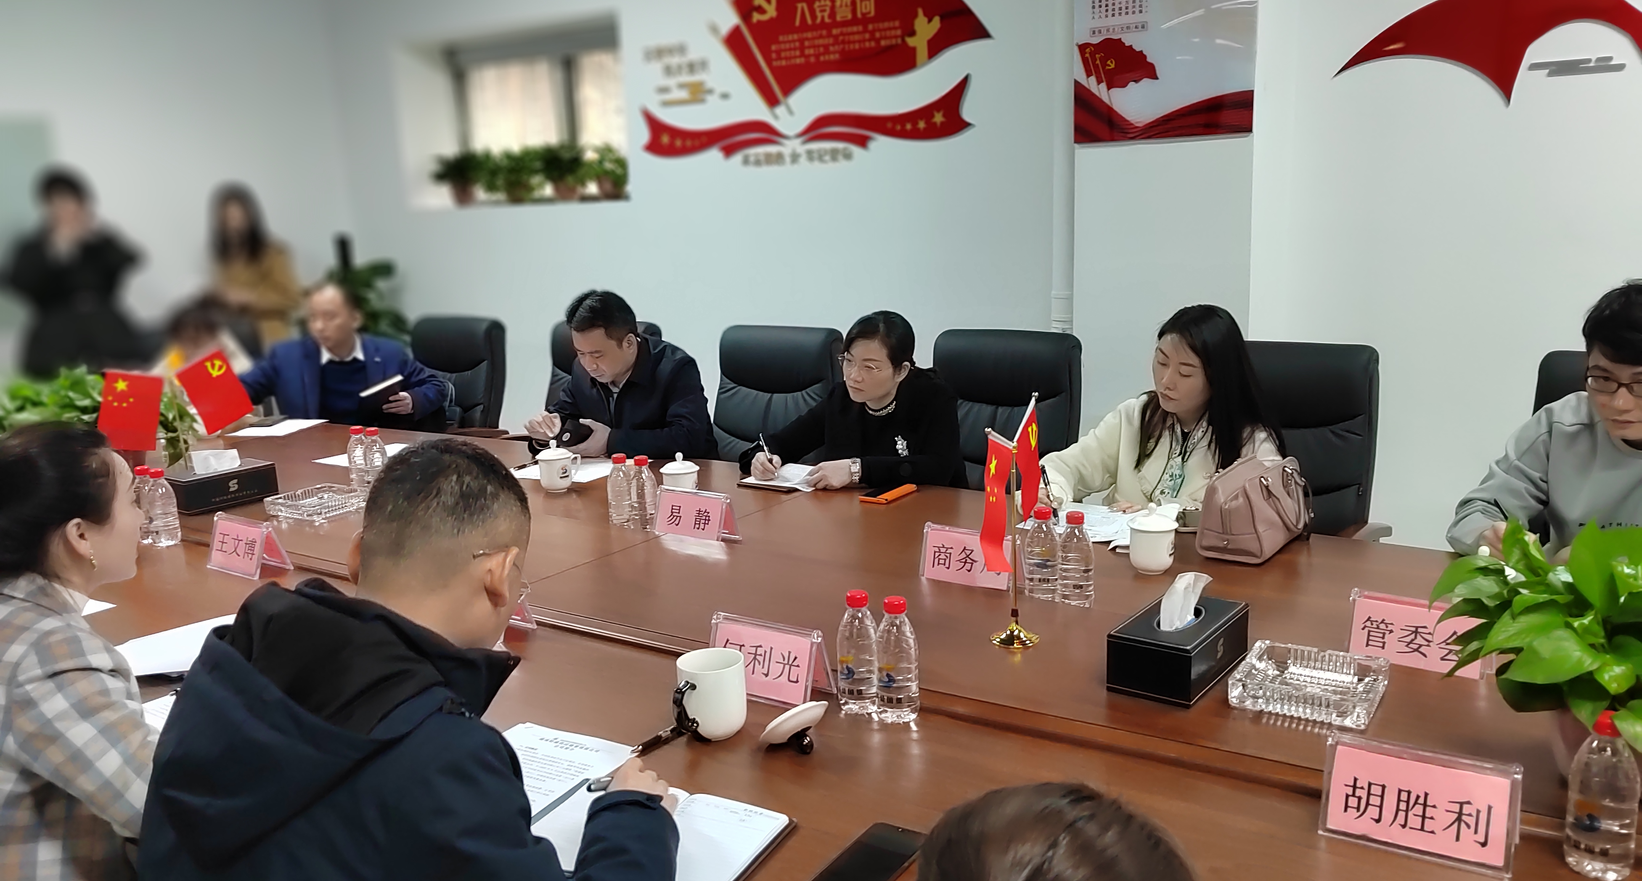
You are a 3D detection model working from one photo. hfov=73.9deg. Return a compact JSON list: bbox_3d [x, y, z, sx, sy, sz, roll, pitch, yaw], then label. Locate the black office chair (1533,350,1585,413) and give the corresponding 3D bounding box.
[{"bbox_3d":[1.990,0.355,2.653,0.600,1.089,0.670,4,12,29],"label":"black office chair"}]

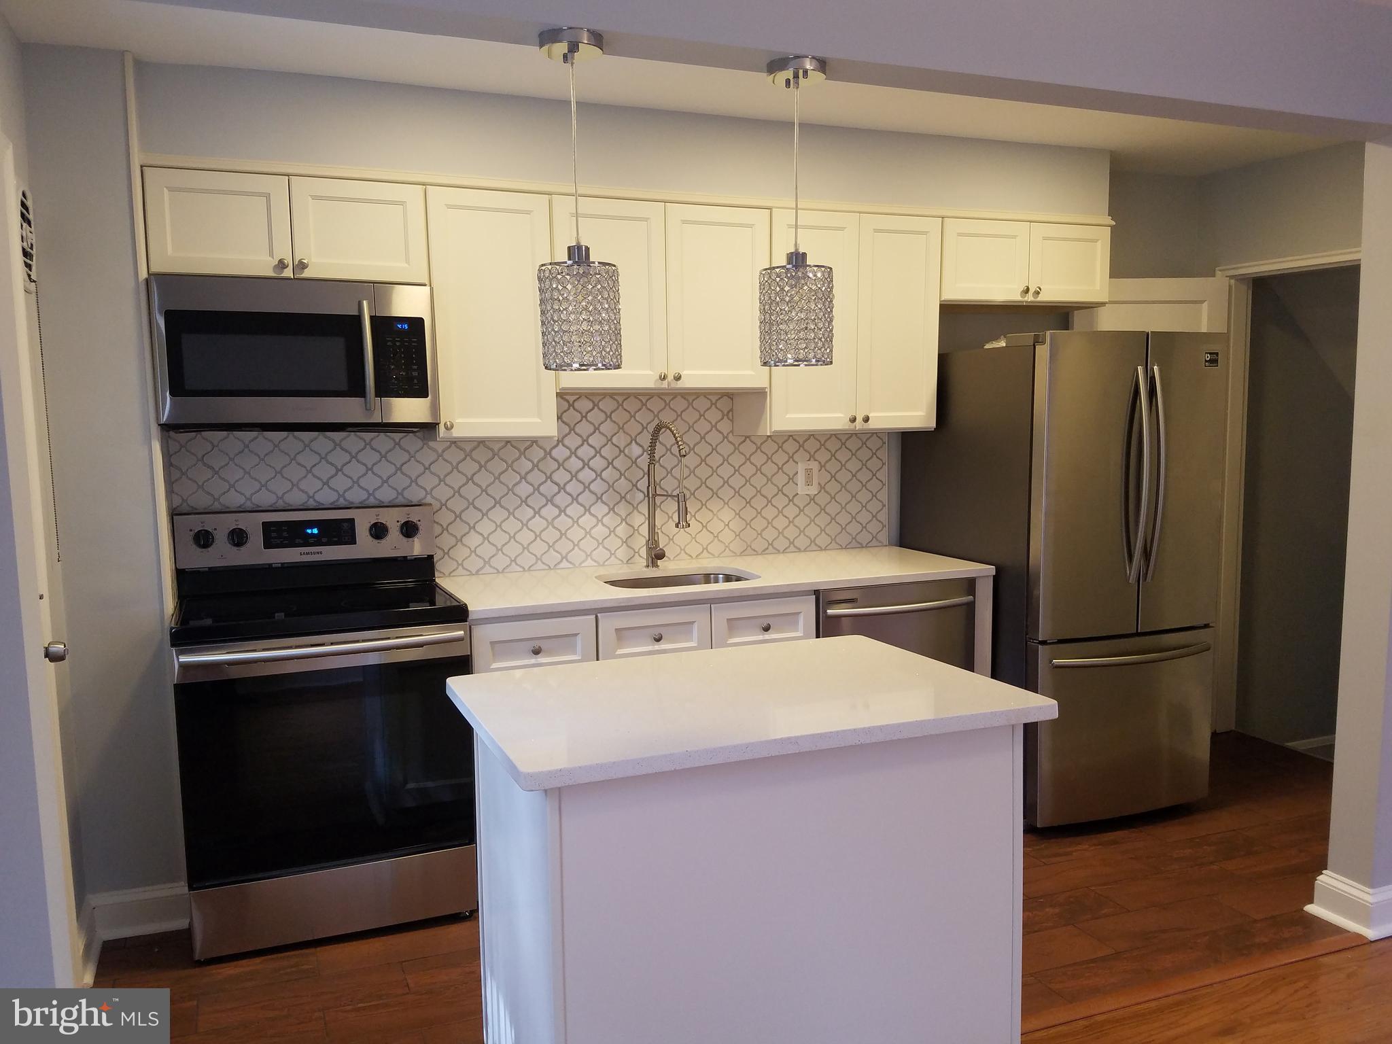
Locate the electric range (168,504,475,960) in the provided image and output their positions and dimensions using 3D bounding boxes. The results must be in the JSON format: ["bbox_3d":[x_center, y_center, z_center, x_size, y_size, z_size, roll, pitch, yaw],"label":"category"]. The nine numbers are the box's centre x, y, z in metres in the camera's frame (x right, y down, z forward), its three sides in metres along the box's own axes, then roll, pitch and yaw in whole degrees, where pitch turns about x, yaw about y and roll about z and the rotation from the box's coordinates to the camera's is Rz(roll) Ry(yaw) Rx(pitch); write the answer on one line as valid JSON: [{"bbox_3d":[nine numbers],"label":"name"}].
[{"bbox_3d":[-1.101,0.575,3.132,0.760,1.182,0.680,-3,6,-22],"label":"electric range"}]

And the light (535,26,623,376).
[{"bbox_3d":[-0.222,-0.597,1.968,0.154,0.608,0.154,-3,6,-21],"label":"light"}]

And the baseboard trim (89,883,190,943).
[{"bbox_3d":[-1.592,1.117,3.003,0.255,0.134,0.030,-3,6,-21],"label":"baseboard trim"}]

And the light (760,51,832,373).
[{"bbox_3d":[0.207,-0.625,2.157,0.154,0.606,0.154,-1,6,0],"label":"light"}]

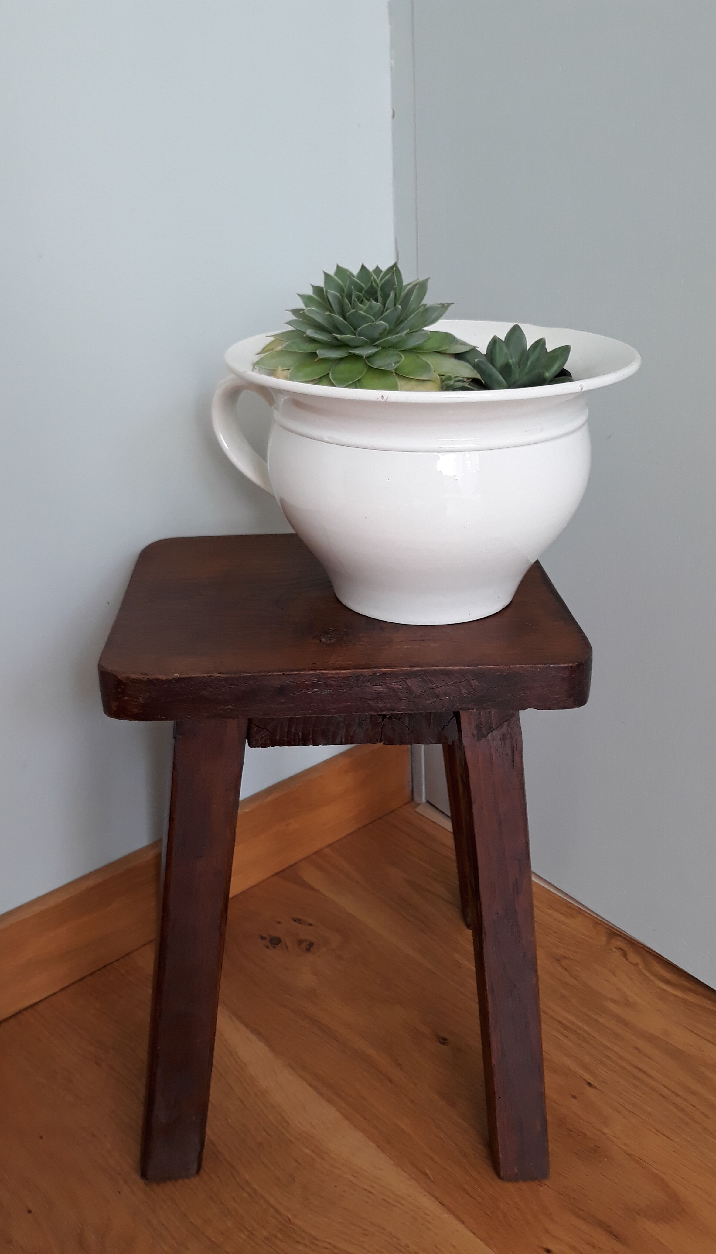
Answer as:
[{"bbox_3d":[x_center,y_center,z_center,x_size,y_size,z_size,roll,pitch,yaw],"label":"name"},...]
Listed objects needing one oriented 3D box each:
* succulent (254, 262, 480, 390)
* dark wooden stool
[{"bbox_3d":[0.003,-0.163,0.543,0.133,0.071,0.125,-1,26,0],"label":"succulent"},{"bbox_3d":[-0.009,0.151,0.717,0.289,0.387,0.265,-2,26,-2],"label":"dark wooden stool"}]

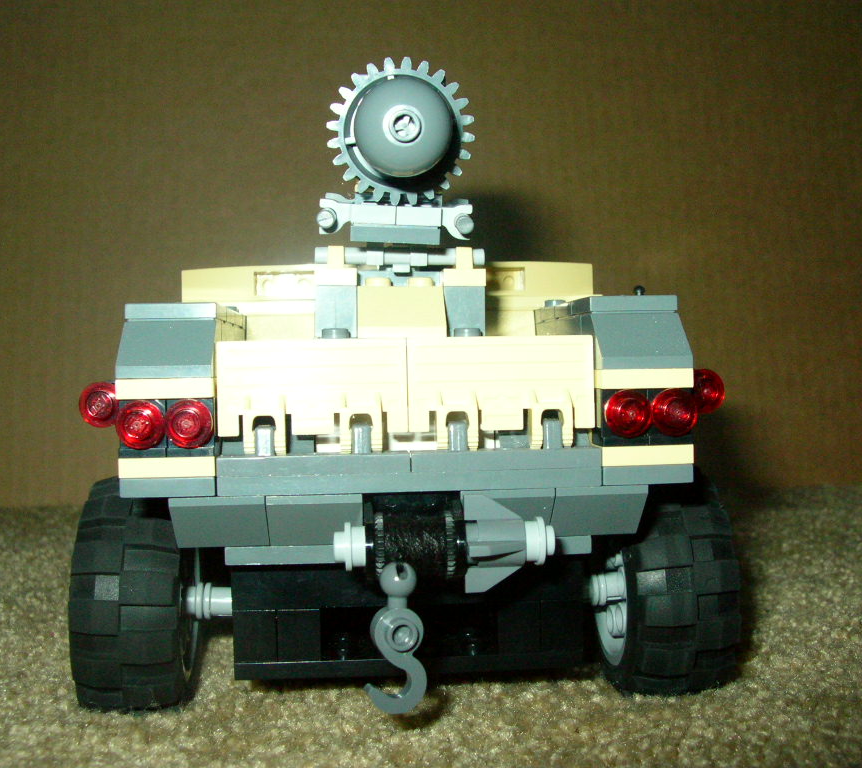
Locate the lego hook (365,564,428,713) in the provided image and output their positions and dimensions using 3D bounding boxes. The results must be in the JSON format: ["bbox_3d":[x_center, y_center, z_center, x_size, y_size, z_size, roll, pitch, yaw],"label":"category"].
[{"bbox_3d":[-0.006,0.040,0.170,0.010,0.024,0.007,-1,2,-13],"label":"lego hook"}]

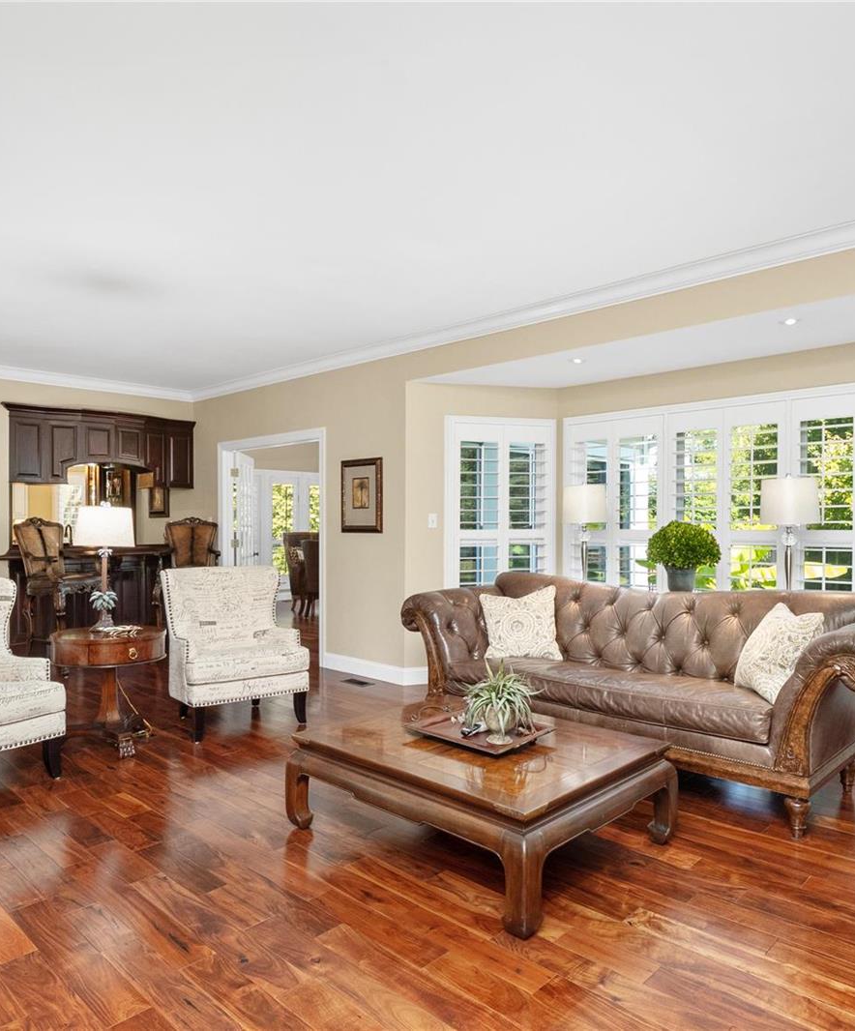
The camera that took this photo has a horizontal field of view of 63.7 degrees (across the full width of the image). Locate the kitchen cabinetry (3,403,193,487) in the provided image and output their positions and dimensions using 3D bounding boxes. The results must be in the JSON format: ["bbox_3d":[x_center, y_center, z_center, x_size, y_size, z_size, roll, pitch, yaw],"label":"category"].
[{"bbox_3d":[-3.100,-0.632,6.710,1.790,0.715,0.420,1,-1,-44],"label":"kitchen cabinetry"}]

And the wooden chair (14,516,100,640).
[{"bbox_3d":[-3.126,0.687,5.820,0.580,1.330,0.620,0,-1,19],"label":"wooden chair"}]

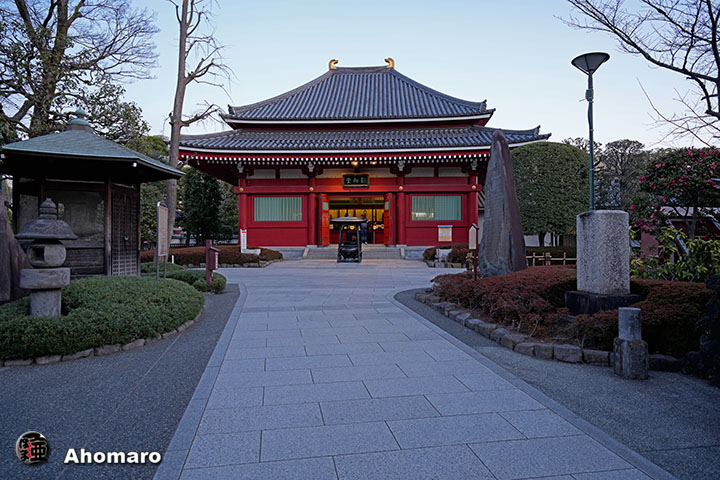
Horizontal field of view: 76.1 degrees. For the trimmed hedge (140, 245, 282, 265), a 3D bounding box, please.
[{"bbox_3d":[-5.617,0.582,17.400,4.900,0.650,2.800,1,2,4],"label":"trimmed hedge"}]

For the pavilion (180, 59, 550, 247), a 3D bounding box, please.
[{"bbox_3d":[0.186,-4.412,24.500,15.400,10.300,12.400,1,2,4],"label":"pavilion"}]

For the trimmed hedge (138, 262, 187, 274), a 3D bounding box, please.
[{"bbox_3d":[-6.171,0.832,14.300,1.500,0.420,1.300,0,2,-10],"label":"trimmed hedge"}]

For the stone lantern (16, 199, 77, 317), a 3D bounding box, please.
[{"bbox_3d":[-4.362,0.341,6.400,0.710,1.780,0.710,0,2,-7],"label":"stone lantern"}]

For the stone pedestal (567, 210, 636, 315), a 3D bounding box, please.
[{"bbox_3d":[3.838,0.369,7.250,0.760,1.620,0.760,0,2,-10],"label":"stone pedestal"}]

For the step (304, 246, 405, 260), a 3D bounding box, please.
[{"bbox_3d":[-0.285,0.640,20.200,4.400,0.440,1.100,1,2,4],"label":"step"}]

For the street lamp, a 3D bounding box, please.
[{"bbox_3d":[4.218,-1.015,8.400,0.630,4.800,0.630,0,2,-10],"label":"street lamp"}]

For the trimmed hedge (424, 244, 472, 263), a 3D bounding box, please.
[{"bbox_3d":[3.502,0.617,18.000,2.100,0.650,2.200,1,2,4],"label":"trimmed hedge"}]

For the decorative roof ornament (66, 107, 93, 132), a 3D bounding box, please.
[{"bbox_3d":[-6.209,-2.672,10.200,0.500,0.550,0.500,0,2,-10],"label":"decorative roof ornament"}]

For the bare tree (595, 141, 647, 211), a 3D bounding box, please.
[{"bbox_3d":[15.917,-2.681,28.000,3.000,6.600,3.000,0,2,0],"label":"bare tree"}]

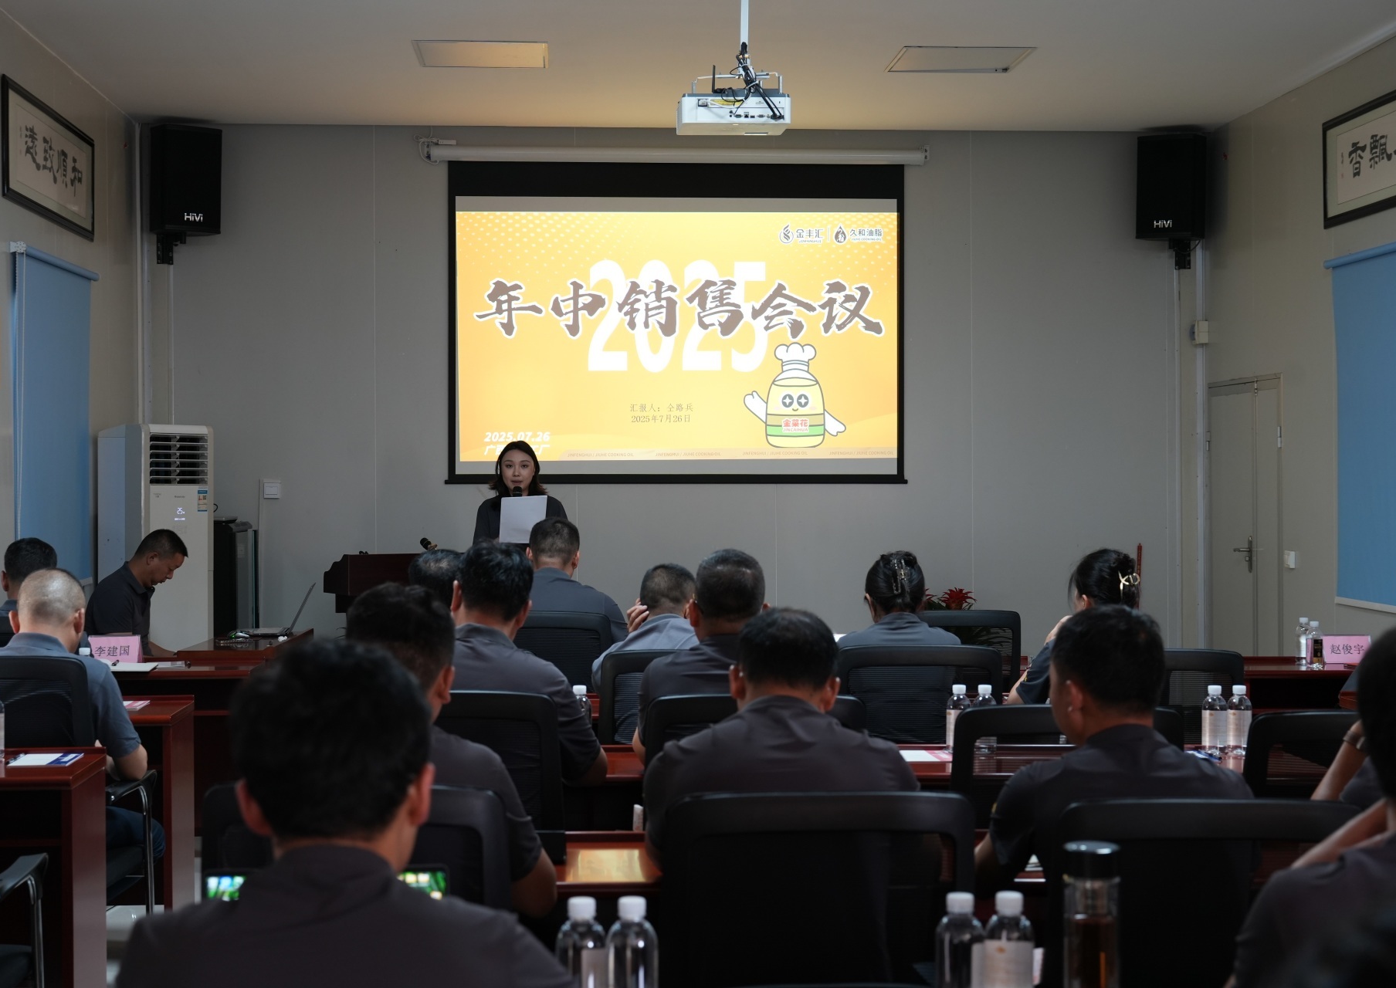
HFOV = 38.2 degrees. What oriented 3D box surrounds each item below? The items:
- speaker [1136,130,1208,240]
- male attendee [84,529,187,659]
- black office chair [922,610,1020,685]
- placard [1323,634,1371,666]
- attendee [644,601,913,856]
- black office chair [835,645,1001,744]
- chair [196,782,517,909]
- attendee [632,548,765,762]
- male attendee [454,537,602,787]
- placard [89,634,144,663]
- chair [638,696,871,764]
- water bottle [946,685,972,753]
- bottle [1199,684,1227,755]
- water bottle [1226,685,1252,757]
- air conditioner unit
[{"bbox_3d":[2.670,-1.730,11.413,0.320,0.570,0.330,0,6,25],"label":"speaker"},{"bbox_3d":[-2.103,0.783,8.080,0.730,1.250,0.520,0,0,-2],"label":"male attendee"},{"bbox_3d":[0.883,0.913,7.327,0.580,0.990,0.600,0,0,-4],"label":"black office chair"},{"bbox_3d":[2.448,0.588,7.614,0.197,0.102,0.085,0,0,-4],"label":"placard"},{"bbox_3d":[0.149,0.816,3.515,0.520,1.250,0.800,0,0,-4],"label":"attendee"},{"bbox_3d":[0.613,0.927,5.965,0.580,0.985,0.580,0,1,-2],"label":"black office chair"},{"bbox_3d":[-0.480,0.938,3.277,0.570,1.004,0.600,0,0,7],"label":"chair"},{"bbox_3d":[0.073,0.782,4.774,0.480,1.300,0.750,0,1,-2],"label":"attendee"},{"bbox_3d":[-0.455,0.781,4.837,0.520,1.300,0.800,0,0,-4],"label":"male attendee"},{"bbox_3d":[-2.253,0.602,7.792,0.197,0.102,0.085,0,0,-4],"label":"placard"},{"bbox_3d":[0.105,0.937,4.596,0.580,0.990,0.600,0,0,-4],"label":"chair"},{"bbox_3d":[0.676,0.587,5.242,0.064,0.178,0.064,0,1,0],"label":"water bottle"},{"bbox_3d":[1.339,0.585,5.242,0.064,0.178,0.064,0,1,0],"label":"bottle"},{"bbox_3d":[1.406,0.585,5.242,0.064,0.178,0.064,0,1,0],"label":"water bottle"},{"bbox_3d":[-2.770,0.519,10.291,0.350,1.735,0.470,0,1,34],"label":"air conditioner unit"}]

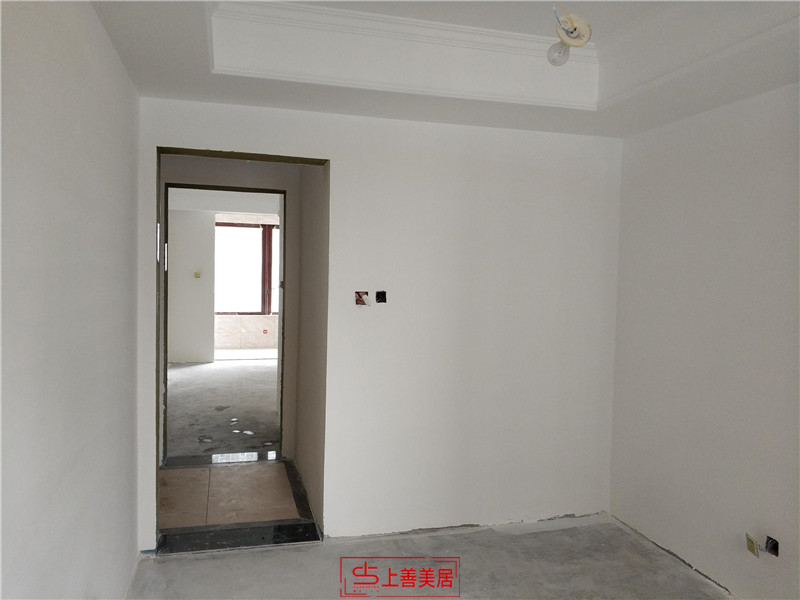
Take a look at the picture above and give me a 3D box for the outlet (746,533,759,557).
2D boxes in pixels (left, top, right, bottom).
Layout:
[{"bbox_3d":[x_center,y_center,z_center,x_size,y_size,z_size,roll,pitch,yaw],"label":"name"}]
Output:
[{"bbox_3d":[1.661,1.153,2.931,0.018,0.086,0.086,-3,3,-9],"label":"outlet"}]

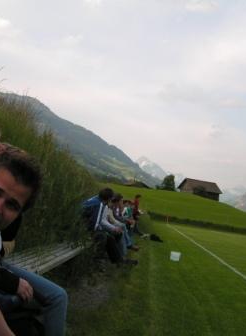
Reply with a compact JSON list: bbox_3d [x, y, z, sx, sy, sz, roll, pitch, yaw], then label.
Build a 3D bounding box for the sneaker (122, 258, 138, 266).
[{"bbox_3d":[0.102,1.585,8.250,0.290,0.110,0.110,8,-5,4],"label":"sneaker"}]

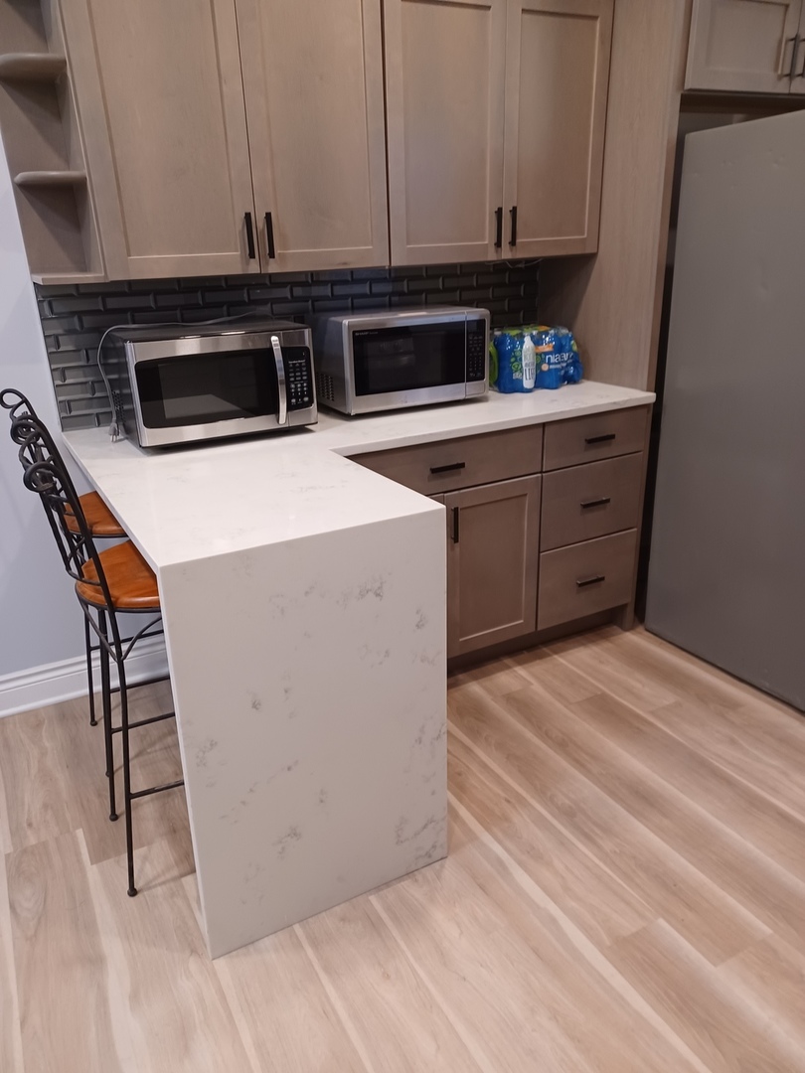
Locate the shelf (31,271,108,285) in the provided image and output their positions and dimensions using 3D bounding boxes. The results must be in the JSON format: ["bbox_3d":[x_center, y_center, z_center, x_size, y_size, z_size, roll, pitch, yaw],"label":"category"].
[{"bbox_3d":[-0.907,-0.704,2.105,0.149,0.020,0.324,-13,24,-27],"label":"shelf"}]

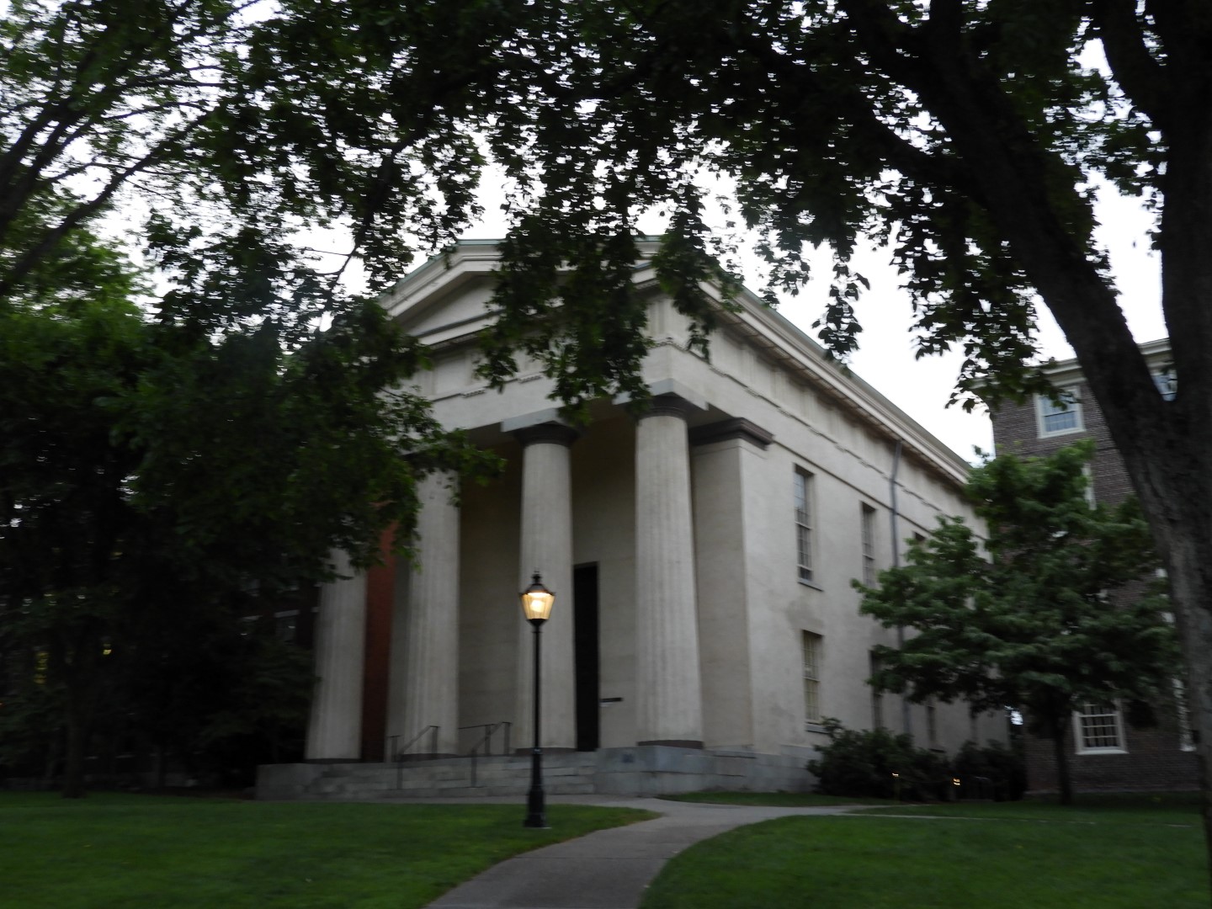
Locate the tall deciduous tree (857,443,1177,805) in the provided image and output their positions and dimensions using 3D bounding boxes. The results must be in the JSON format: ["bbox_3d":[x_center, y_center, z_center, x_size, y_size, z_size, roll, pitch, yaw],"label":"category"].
[{"bbox_3d":[8.472,3.390,23.594,6.500,7.164,6.200,-7,-19,19],"label":"tall deciduous tree"}]

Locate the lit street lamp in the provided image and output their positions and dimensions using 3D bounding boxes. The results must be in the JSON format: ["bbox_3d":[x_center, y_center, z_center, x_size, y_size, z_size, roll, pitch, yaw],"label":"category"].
[{"bbox_3d":[-1.074,3.765,18.081,0.540,3.920,0.540,0,-18,-3],"label":"lit street lamp"}]

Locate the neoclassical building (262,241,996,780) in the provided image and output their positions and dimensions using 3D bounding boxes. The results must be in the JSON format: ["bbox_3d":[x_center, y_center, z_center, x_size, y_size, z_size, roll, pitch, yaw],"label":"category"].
[{"bbox_3d":[3.803,4.688,42.038,14.673,15.343,28.542,-12,-21,32],"label":"neoclassical building"}]

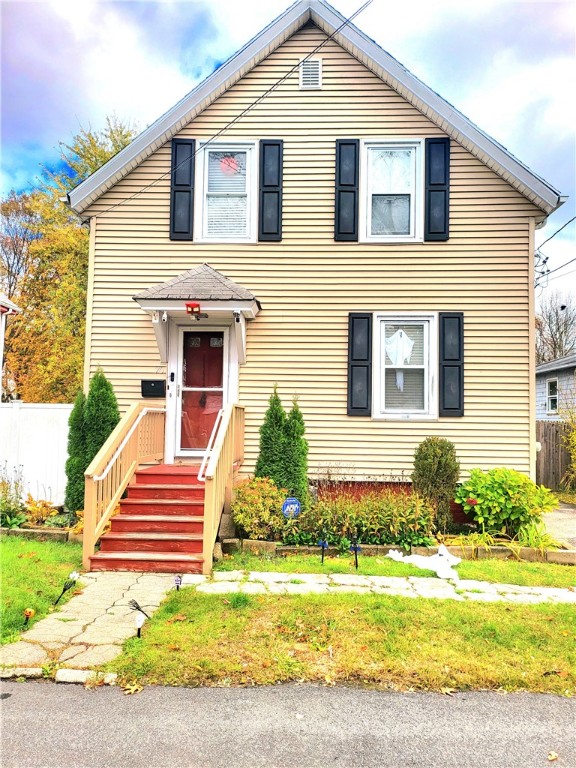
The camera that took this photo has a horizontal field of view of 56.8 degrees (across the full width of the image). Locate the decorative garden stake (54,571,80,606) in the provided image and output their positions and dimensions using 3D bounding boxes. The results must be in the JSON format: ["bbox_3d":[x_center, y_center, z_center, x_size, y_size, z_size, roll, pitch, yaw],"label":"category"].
[{"bbox_3d":[-2.000,1.849,4.802,0.110,0.352,0.090,33,-1,4],"label":"decorative garden stake"}]

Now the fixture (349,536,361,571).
[{"bbox_3d":[0.704,1.767,5.550,0.105,0.360,0.070,1,-4,1],"label":"fixture"}]

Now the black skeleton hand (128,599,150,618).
[{"bbox_3d":[-1.249,1.913,4.518,0.230,0.080,0.050,42,0,4],"label":"black skeleton hand"}]

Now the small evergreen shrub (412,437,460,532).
[{"bbox_3d":[2.106,1.400,7.540,0.665,1.294,0.620,1,-3,2],"label":"small evergreen shrub"}]

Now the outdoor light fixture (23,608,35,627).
[{"bbox_3d":[-1.998,1.798,4.100,0.085,0.135,0.080,1,-4,-10],"label":"outdoor light fixture"}]

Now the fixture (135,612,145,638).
[{"bbox_3d":[-1.153,1.875,4.135,0.074,0.198,0.060,1,-3,2],"label":"fixture"}]

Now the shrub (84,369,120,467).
[{"bbox_3d":[-2.720,0.848,7.850,0.560,2.180,0.560,1,-4,1],"label":"shrub"}]

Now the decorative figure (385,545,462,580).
[{"bbox_3d":[1.425,1.877,5.600,0.780,0.240,0.480,1,-4,1],"label":"decorative figure"}]

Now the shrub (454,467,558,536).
[{"bbox_3d":[2.872,1.545,7.000,1.320,0.900,1.120,1,-4,1],"label":"shrub"}]

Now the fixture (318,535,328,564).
[{"bbox_3d":[0.410,1.915,6.152,0.116,0.336,0.100,1,-3,2],"label":"fixture"}]

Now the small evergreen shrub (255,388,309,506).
[{"bbox_3d":[-0.089,1.029,7.689,0.779,1.926,0.560,1,-3,2],"label":"small evergreen shrub"}]

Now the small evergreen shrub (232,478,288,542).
[{"bbox_3d":[-0.374,1.578,6.750,0.720,0.820,0.700,1,-4,1],"label":"small evergreen shrub"}]

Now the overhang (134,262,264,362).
[{"bbox_3d":[-1.308,-1.126,7.950,1.770,1.580,0.850,1,-3,2],"label":"overhang"}]

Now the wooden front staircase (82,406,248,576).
[{"bbox_3d":[-1.447,1.181,7.002,1.410,1.835,2.530,1,-3,2],"label":"wooden front staircase"}]

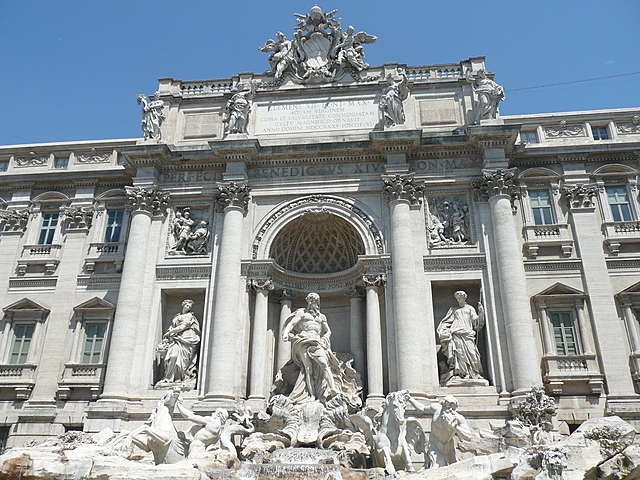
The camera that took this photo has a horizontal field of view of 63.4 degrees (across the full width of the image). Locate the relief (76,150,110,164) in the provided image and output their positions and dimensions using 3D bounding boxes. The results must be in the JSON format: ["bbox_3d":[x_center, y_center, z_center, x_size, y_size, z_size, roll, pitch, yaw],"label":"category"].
[{"bbox_3d":[-13.989,-4.972,32.048,1.870,0.783,0.261,-2,-22,5],"label":"relief"}]

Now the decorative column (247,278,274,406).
[{"bbox_3d":[-2.886,4.839,24.952,1.092,6.032,1.092,-2,-23,6],"label":"decorative column"}]

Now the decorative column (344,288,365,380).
[{"bbox_3d":[1.889,5.289,26.906,1.000,6.003,1.000,-2,-22,5],"label":"decorative column"}]

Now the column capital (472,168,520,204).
[{"bbox_3d":[9.064,-2.718,26.703,1.914,1.783,2.088,-2,-22,5],"label":"column capital"}]

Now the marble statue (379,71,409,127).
[{"bbox_3d":[4.058,-7.731,28.084,1.534,3.663,1.188,-2,-23,6],"label":"marble statue"}]

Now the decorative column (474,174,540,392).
[{"bbox_3d":[8.957,1.796,24.085,1.567,11.020,1.567,-2,-23,6],"label":"decorative column"}]

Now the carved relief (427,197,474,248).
[{"bbox_3d":[6.606,-0.957,26.287,2.280,2.964,0.427,-2,-23,6],"label":"carved relief"}]

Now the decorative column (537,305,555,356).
[{"bbox_3d":[10.618,4.175,24.204,0.416,2.495,0.416,-2,-23,6],"label":"decorative column"}]

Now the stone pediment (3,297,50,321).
[{"bbox_3d":[-15.443,3.682,27.455,2.722,1.208,0.693,-2,-23,6],"label":"stone pediment"}]

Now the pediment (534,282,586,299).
[{"bbox_3d":[11.362,2.522,24.721,2.422,0.874,0.570,-2,-23,6],"label":"pediment"}]

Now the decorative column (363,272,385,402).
[{"bbox_3d":[2.619,4.614,25.031,1.131,6.046,1.131,-2,-22,5],"label":"decorative column"}]

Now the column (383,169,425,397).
[{"bbox_3d":[3.989,1.820,24.109,1.634,10.544,1.634,-2,-23,6],"label":"column"}]

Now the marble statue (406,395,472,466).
[{"bbox_3d":[4.336,6.826,19.053,2.088,2.480,1.653,3,-22,-9],"label":"marble statue"}]

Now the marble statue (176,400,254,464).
[{"bbox_3d":[-3.868,6.967,18.719,2.920,2.029,1.881,-10,-25,24],"label":"marble statue"}]

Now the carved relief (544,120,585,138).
[{"bbox_3d":[13.436,-6.052,28.403,2.079,1.089,0.248,-2,-23,6],"label":"carved relief"}]

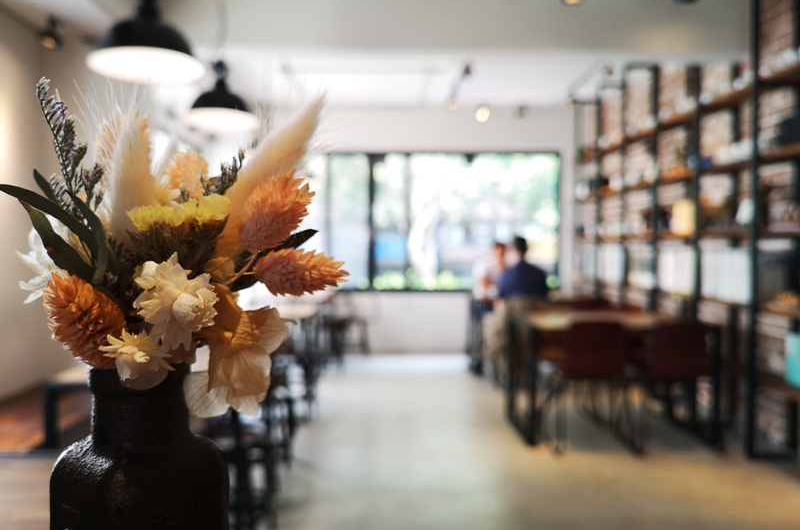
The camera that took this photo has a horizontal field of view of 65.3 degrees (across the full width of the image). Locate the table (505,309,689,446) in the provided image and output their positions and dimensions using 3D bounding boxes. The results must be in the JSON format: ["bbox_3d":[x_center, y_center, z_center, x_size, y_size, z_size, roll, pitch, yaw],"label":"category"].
[{"bbox_3d":[1.452,0.772,4.465,1.270,0.750,0.840,0,2,0],"label":"table"}]

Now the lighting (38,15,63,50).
[{"bbox_3d":[-2.538,-1.685,4.474,0.140,0.210,0.150,0,2,0],"label":"lighting"}]

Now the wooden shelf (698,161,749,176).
[{"bbox_3d":[2.273,-0.644,4.159,0.300,0.045,0.750,0,2,0],"label":"wooden shelf"}]

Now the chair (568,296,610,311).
[{"bbox_3d":[1.669,0.706,5.354,0.500,0.800,0.530,0,2,0],"label":"chair"}]

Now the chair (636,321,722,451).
[{"bbox_3d":[1.758,0.757,4.166,0.500,0.800,0.530,0,2,0],"label":"chair"}]

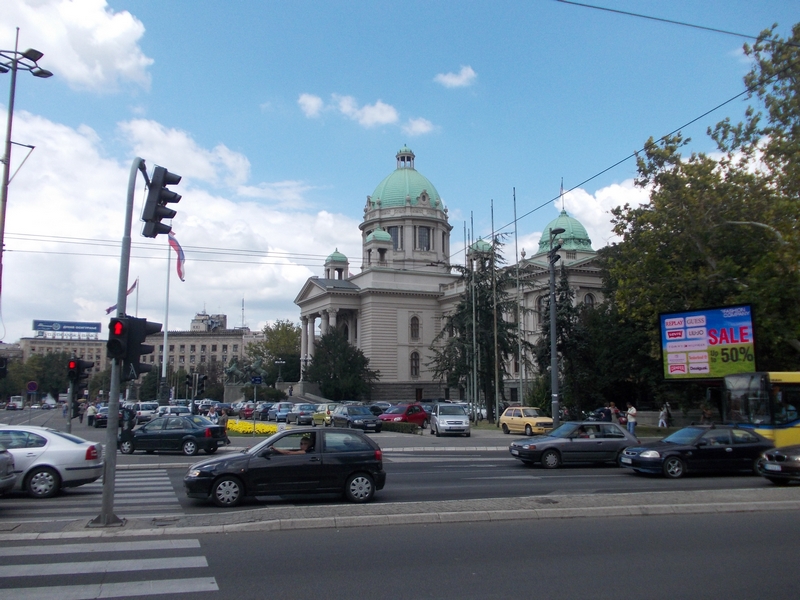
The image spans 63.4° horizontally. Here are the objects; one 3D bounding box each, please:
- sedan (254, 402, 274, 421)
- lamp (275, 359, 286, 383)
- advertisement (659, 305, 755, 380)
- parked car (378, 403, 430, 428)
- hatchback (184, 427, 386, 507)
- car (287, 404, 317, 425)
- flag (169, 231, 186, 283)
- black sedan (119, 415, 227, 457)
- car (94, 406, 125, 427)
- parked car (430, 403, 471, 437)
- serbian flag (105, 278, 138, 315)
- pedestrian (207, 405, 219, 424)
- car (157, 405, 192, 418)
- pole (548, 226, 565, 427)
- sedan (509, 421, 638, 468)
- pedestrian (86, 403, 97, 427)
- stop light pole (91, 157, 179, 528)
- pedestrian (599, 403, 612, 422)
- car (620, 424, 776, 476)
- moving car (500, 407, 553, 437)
[{"bbox_3d":[-10.690,8.869,51.242,1.720,1.430,4.300,4,-9,-26],"label":"sedan"},{"bbox_3d":[-19.656,11.596,106.441,1.800,4.000,1.800,3,-9,-20],"label":"lamp"},{"bbox_3d":[16.901,2.431,35.816,0.350,3.910,5.010,8,-12,-43],"label":"advertisement"},{"bbox_3d":[0.237,7.094,39.142,1.660,1.440,3.850,-5,-10,33],"label":"parked car"},{"bbox_3d":[-2.227,3.242,12.854,3.870,1.420,1.640,3,-9,-15],"label":"hatchback"},{"bbox_3d":[-7.157,8.479,48.117,1.700,1.450,4.200,4,-9,-26],"label":"car"},{"bbox_3d":[-25.983,-5.080,75.568,2.000,6.000,0.900,0,-9,0],"label":"flag"},{"bbox_3d":[-9.064,5.326,25.644,4.250,1.520,1.740,-1,-9,11],"label":"black sedan"},{"bbox_3d":[-21.063,8.470,46.804,1.740,1.420,4.450,5,-10,-27],"label":"car"},{"bbox_3d":[2.637,6.311,34.026,1.690,1.620,4.050,1,-9,-4],"label":"parked car"},{"bbox_3d":[-53.073,-0.678,122.849,6.260,6.920,0.900,2,-9,-17],"label":"serbian flag"},{"bbox_3d":[-8.409,5.649,28.990,0.500,1.660,0.360,3,-9,-20],"label":"pedestrian"},{"bbox_3d":[-15.021,7.753,42.611,1.630,1.420,3.950,6,-11,-35],"label":"car"},{"bbox_3d":[6.949,1.434,27.991,0.700,9.460,0.400,-2,-9,14],"label":"pole"},{"bbox_3d":[5.313,4.417,19.876,4.000,1.390,1.670,2,-9,-11],"label":"sedan"},{"bbox_3d":[-22.218,8.262,46.710,0.600,1.680,0.420,3,-9,-20],"label":"pedestrian"},{"bbox_3d":[-4.223,0.503,10.336,1.220,5.850,0.750,2,-9,-8],"label":"stop light pole"},{"bbox_3d":[10.611,6.139,33.258,0.480,1.720,0.520,2,-9,-12],"label":"pedestrian"},{"bbox_3d":[8.504,4.195,18.305,4.400,1.380,1.700,1,-9,-9],"label":"car"},{"bbox_3d":[6.669,6.371,33.952,1.550,1.390,3.490,5,-10,-27],"label":"moving car"}]

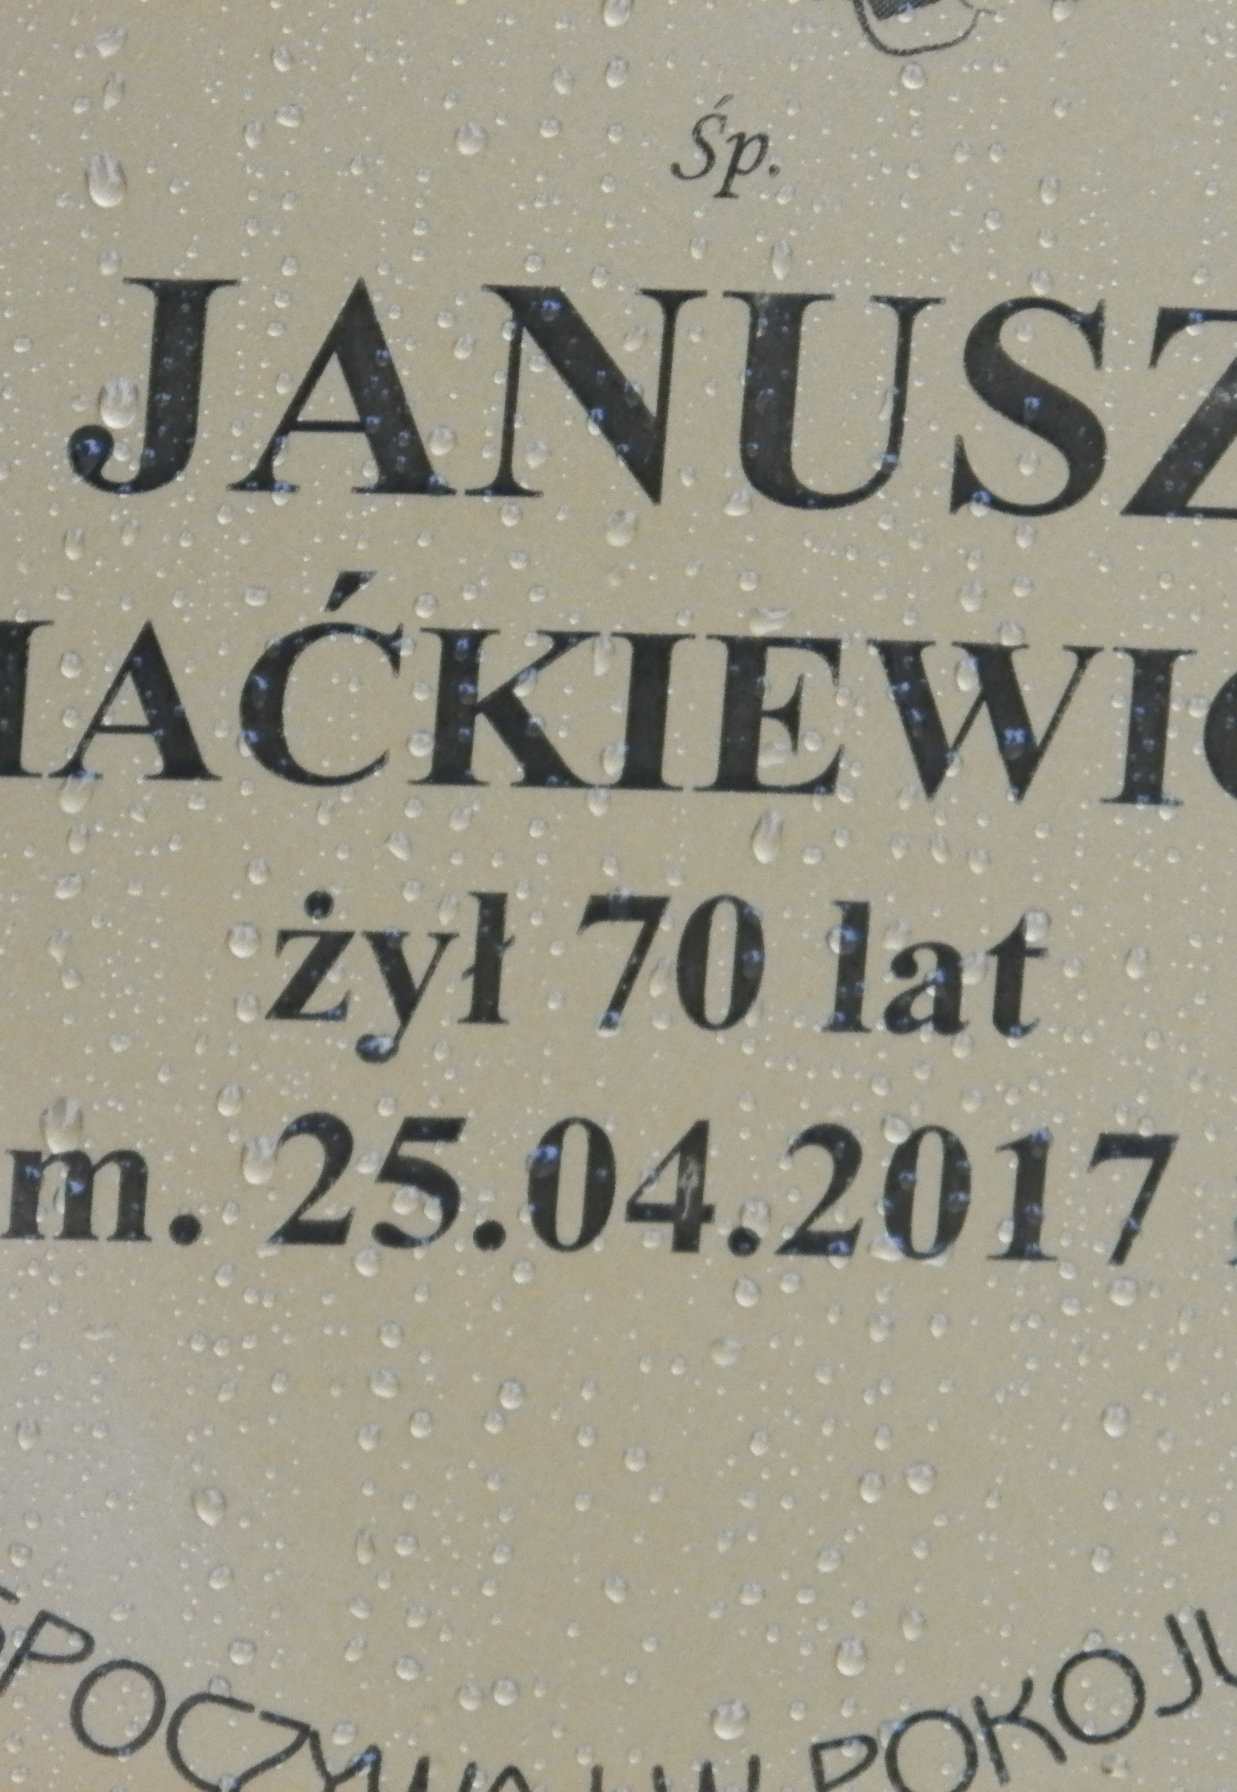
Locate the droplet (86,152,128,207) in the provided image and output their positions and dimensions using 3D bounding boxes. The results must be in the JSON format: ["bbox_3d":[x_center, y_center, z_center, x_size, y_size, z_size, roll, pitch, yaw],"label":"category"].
[{"bbox_3d":[-0.044,-0.062,2.000,0.004,0.005,0.002,1,18,-10],"label":"droplet"}]

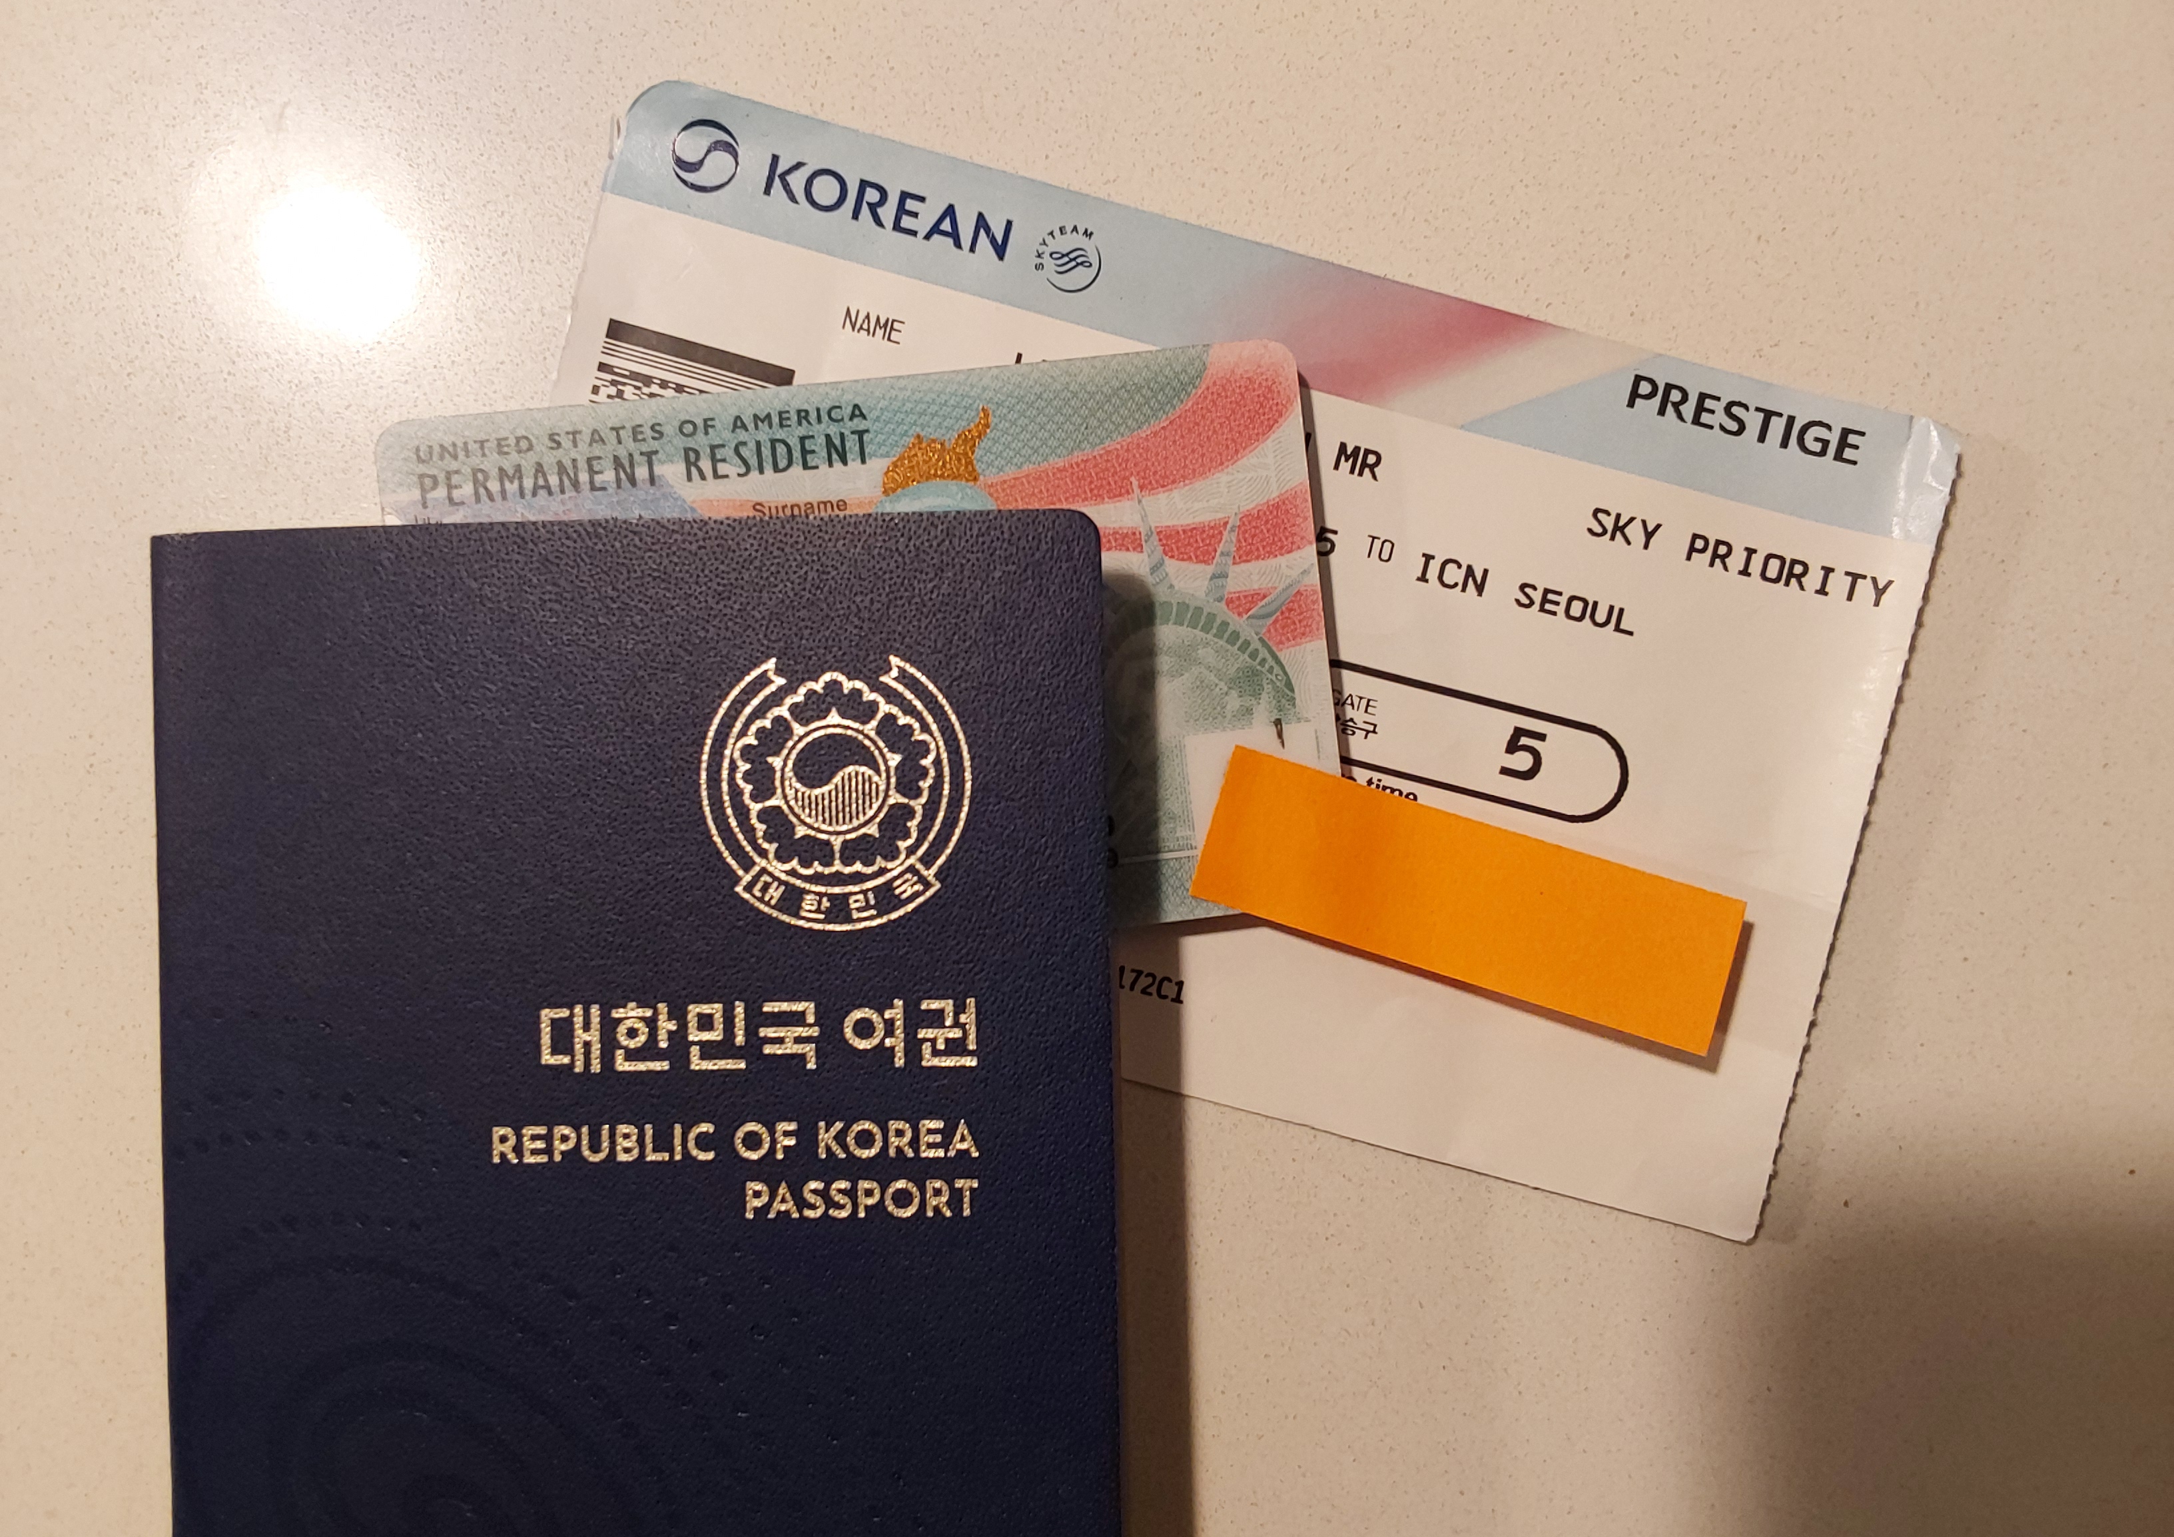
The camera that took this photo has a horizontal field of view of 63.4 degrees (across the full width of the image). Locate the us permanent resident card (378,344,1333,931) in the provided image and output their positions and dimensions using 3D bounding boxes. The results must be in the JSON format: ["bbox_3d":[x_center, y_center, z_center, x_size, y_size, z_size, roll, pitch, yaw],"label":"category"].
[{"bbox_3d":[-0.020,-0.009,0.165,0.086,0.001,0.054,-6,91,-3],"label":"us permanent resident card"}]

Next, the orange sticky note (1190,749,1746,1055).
[{"bbox_3d":[0.036,0.013,0.168,0.051,0.001,0.015,17,88,-1],"label":"orange sticky note"}]

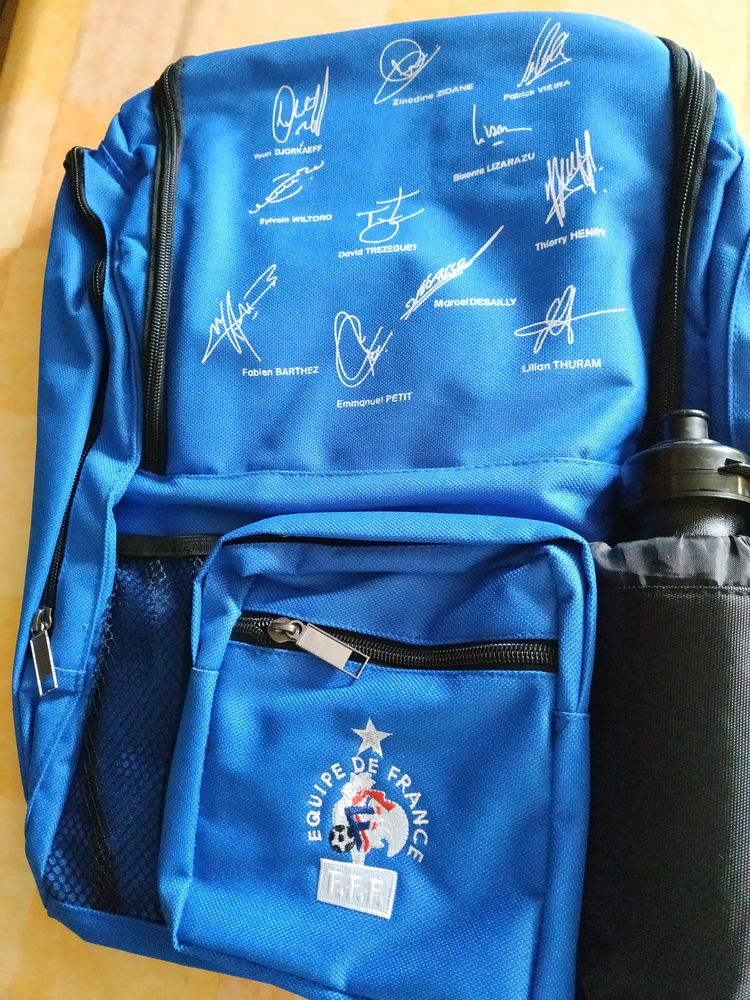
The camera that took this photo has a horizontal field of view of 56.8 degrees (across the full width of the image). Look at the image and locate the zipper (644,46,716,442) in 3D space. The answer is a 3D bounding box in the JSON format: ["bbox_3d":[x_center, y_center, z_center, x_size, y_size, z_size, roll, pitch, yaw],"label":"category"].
[{"bbox_3d":[0.141,-0.117,0.322,0.025,0.030,0.205,9,78,-10],"label":"zipper"}]

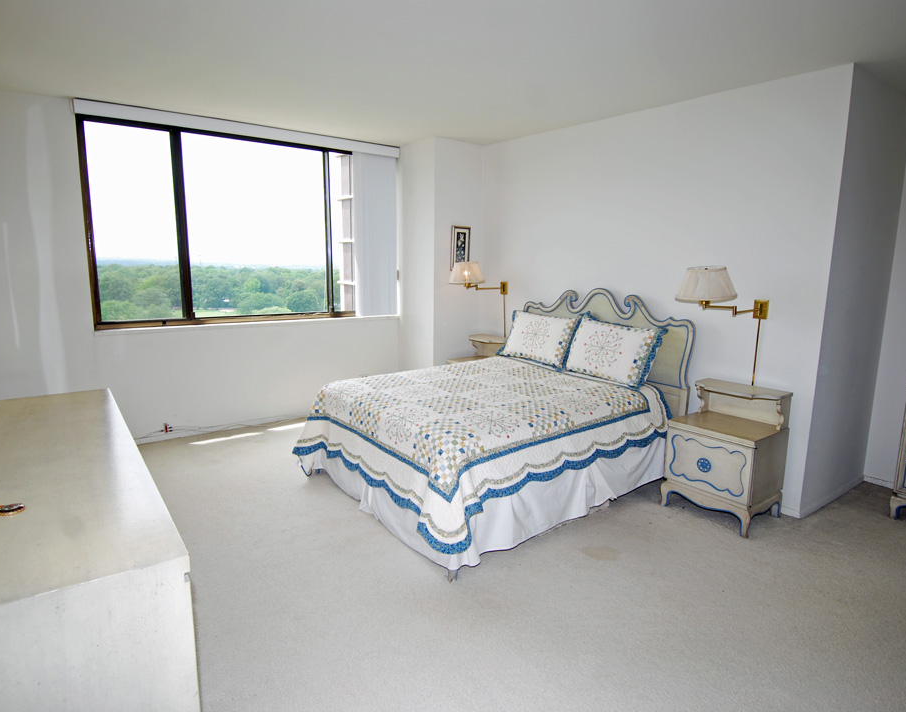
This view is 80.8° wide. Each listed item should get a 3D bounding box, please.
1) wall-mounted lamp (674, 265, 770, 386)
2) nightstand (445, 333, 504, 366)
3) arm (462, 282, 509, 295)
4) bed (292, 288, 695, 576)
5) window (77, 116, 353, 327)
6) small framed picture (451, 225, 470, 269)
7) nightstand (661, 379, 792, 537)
[{"bbox_3d":[1.482,-0.151,2.947,0.688,0.691,0.330,-7,13,-37],"label":"wall-mounted lamp"},{"bbox_3d":[0.252,0.229,4.837,0.420,0.736,0.500,-7,13,-37],"label":"nightstand"},{"bbox_3d":[0.275,-0.587,4.680,0.460,0.114,0.175,-7,13,-37],"label":"arm"},{"bbox_3d":[0.270,0.213,3.473,2.040,1.259,1.613,-7,13,-37],"label":"bed"},{"bbox_3d":[-1.739,-1.004,4.368,2.105,1.462,0.100,-7,13,-37],"label":"window"},{"bbox_3d":[0.079,-0.973,4.835,0.219,0.400,0.025,-7,13,-37],"label":"small framed picture"},{"bbox_3d":[1.589,0.562,3.106,0.420,0.736,0.500,-7,13,-37],"label":"nightstand"}]

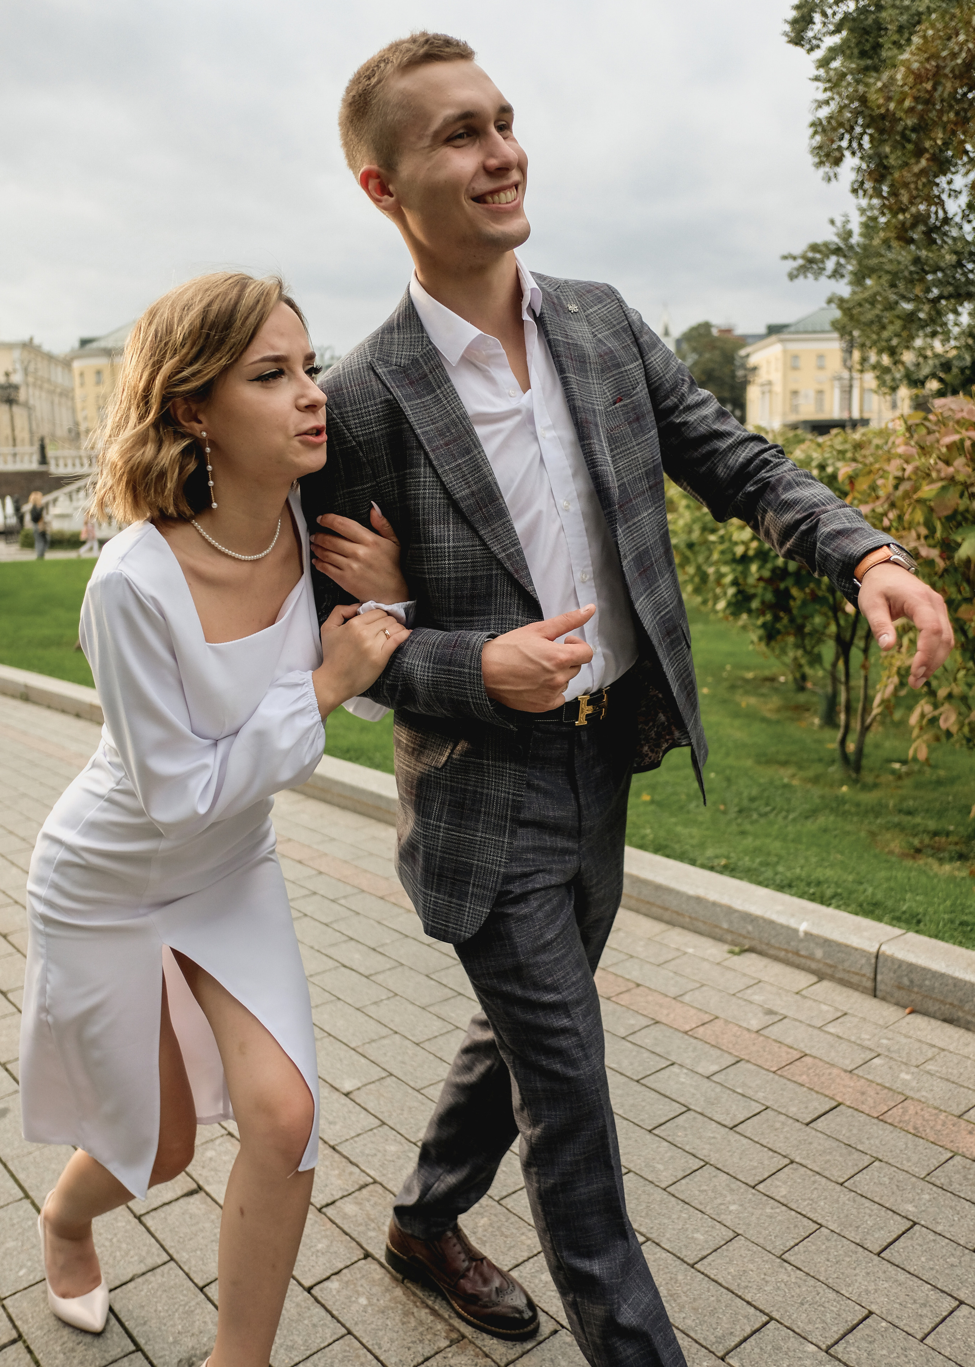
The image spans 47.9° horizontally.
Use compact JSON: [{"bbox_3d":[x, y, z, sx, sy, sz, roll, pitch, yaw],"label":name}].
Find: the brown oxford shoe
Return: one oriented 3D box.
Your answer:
[{"bbox_3d":[-0.049,0.917,1.746,0.300,0.118,0.110,5,12,39],"label":"brown oxford shoe"}]

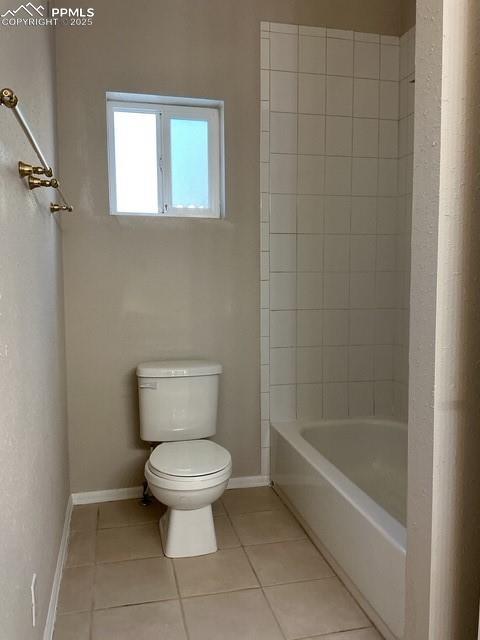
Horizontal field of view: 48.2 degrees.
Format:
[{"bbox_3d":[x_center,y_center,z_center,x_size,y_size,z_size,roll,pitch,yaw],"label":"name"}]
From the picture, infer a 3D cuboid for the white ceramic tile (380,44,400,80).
[{"bbox_3d":[0.809,-1.384,2.889,0.117,0.186,0.010,-2,6,-14],"label":"white ceramic tile"}]

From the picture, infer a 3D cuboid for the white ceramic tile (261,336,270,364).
[{"bbox_3d":[0.130,0.160,2.850,0.049,0.148,0.010,-2,6,-13],"label":"white ceramic tile"}]

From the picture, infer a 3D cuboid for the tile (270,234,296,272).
[{"bbox_3d":[0.233,-0.358,2.886,0.152,0.203,0.010,-1,5,-12],"label":"tile"}]

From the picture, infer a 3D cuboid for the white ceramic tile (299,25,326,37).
[{"bbox_3d":[0.370,-1.479,2.753,0.150,0.044,0.010,-2,6,-13],"label":"white ceramic tile"}]

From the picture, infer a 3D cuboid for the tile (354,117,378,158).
[{"bbox_3d":[0.669,-0.974,2.873,0.150,0.201,0.010,-2,6,-13],"label":"tile"}]

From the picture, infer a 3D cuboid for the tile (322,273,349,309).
[{"bbox_3d":[0.533,-0.161,2.947,0.151,0.203,0.010,-2,6,-13],"label":"tile"}]

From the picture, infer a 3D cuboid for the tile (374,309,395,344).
[{"bbox_3d":[0.820,0.036,3.047,0.120,0.203,0.010,-1,5,-12],"label":"tile"}]

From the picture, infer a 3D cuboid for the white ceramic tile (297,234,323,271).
[{"bbox_3d":[0.380,-0.361,2.883,0.151,0.202,0.009,-1,5,-13],"label":"white ceramic tile"}]

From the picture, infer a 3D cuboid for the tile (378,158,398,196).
[{"bbox_3d":[0.812,-0.782,2.947,0.117,0.203,0.010,-2,6,-13],"label":"tile"}]

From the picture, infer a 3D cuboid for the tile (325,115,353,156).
[{"bbox_3d":[0.529,-0.977,2.863,0.151,0.203,0.010,-2,6,-13],"label":"tile"}]

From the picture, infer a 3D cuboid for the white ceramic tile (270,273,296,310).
[{"bbox_3d":[0.233,-0.152,2.877,0.151,0.203,0.010,-2,6,-13],"label":"white ceramic tile"}]

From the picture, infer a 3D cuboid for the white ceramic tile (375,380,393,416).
[{"bbox_3d":[0.820,0.447,3.058,0.118,0.195,0.009,-1,5,-13],"label":"white ceramic tile"}]

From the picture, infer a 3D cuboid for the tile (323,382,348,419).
[{"bbox_3d":[0.535,0.451,3.000,0.152,0.201,0.010,-2,6,-14],"label":"tile"}]

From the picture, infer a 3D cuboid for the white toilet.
[{"bbox_3d":[-0.233,0.593,2.421,0.430,0.720,0.730,-1,5,-13],"label":"white toilet"}]

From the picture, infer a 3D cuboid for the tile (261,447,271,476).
[{"bbox_3d":[0.137,0.778,2.955,0.050,0.157,0.010,-2,6,-13],"label":"tile"}]

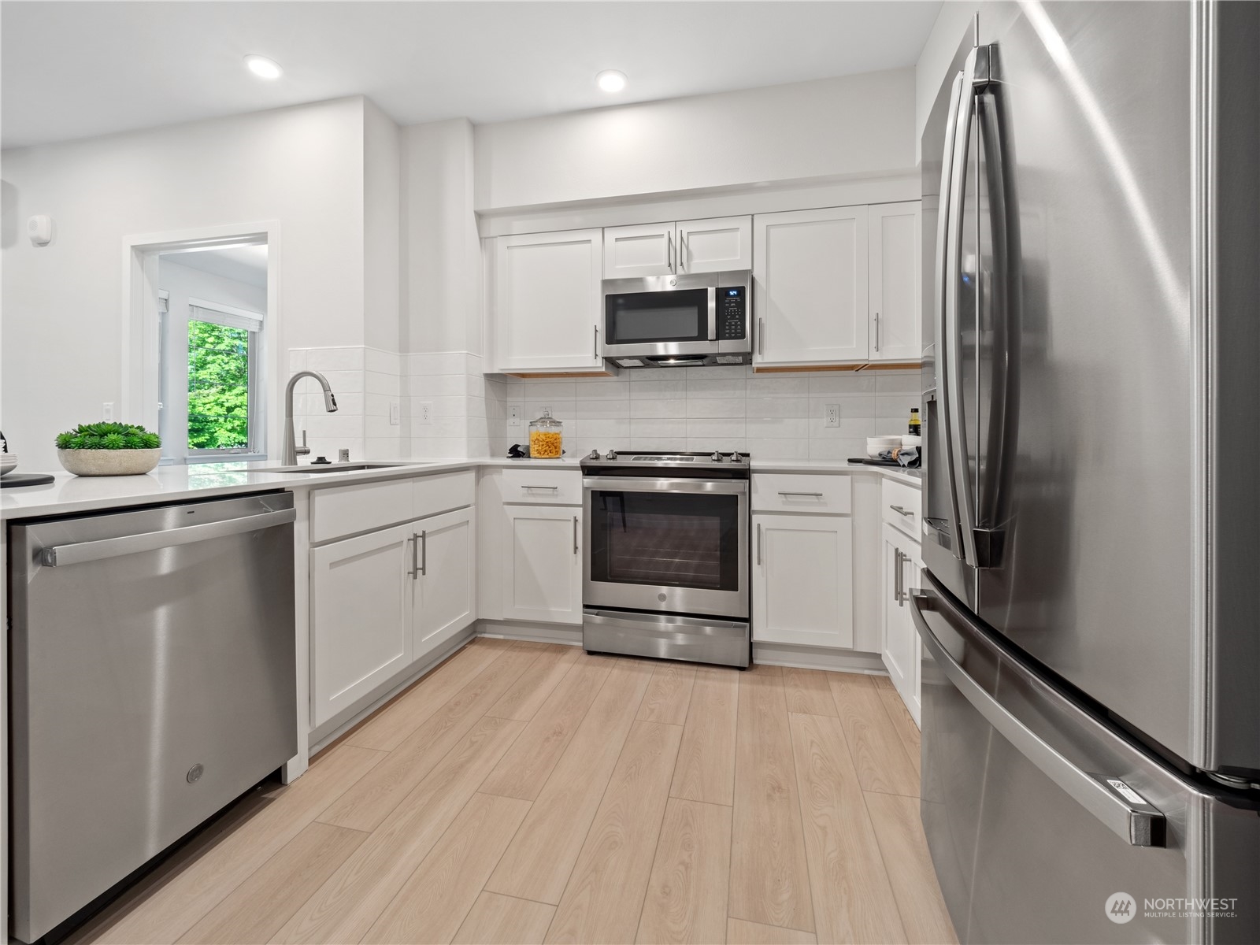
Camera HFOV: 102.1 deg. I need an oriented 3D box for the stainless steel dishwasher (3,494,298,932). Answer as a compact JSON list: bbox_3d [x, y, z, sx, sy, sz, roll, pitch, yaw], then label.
[{"bbox_3d":[-1.322,0.465,1.274,0.610,0.775,0.600,1,3,13],"label":"stainless steel dishwasher"}]

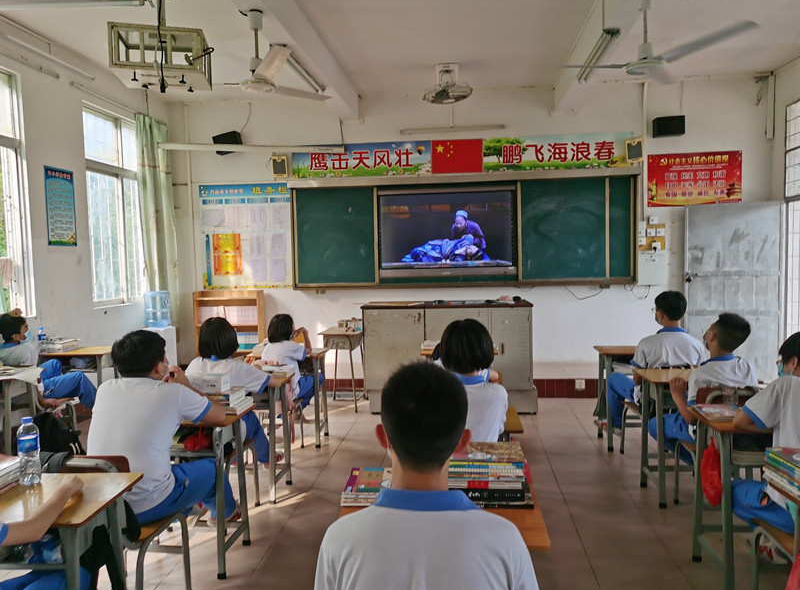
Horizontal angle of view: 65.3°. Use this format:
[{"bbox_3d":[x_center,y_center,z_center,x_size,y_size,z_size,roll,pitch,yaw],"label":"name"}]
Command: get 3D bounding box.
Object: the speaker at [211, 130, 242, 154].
[{"bbox_3d":[-2.042,-1.798,7.405,0.295,0.195,0.190,-14,3,2],"label":"speaker"}]

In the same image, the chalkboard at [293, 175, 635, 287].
[{"bbox_3d":[0.708,-0.737,7.345,4.020,1.270,0.100,-1,4,6],"label":"chalkboard"}]

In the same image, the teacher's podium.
[{"bbox_3d":[0.489,0.590,6.154,1.620,1.030,0.650,-1,4,6],"label":"teacher's podium"}]

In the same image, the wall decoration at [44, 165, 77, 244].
[{"bbox_3d":[-3.005,-0.772,5.534,0.015,0.680,0.388,-1,4,6],"label":"wall decoration"}]

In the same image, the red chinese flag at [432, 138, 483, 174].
[{"bbox_3d":[0.681,-1.623,7.330,0.600,0.385,0.020,-1,4,6],"label":"red chinese flag"}]

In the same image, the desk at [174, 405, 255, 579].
[{"bbox_3d":[-1.072,0.959,3.094,0.600,0.745,0.410,-1,4,6],"label":"desk"}]

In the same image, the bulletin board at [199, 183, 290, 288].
[{"bbox_3d":[-1.887,-0.723,7.682,1.160,1.290,0.020,-1,4,6],"label":"bulletin board"}]

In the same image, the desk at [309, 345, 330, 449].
[{"bbox_3d":[-0.907,0.830,5.094,0.600,0.745,0.410,-1,4,6],"label":"desk"}]

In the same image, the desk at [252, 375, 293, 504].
[{"bbox_3d":[-1.004,0.908,4.038,0.600,0.750,0.420,-1,4,6],"label":"desk"}]

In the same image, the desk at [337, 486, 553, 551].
[{"bbox_3d":[0.129,1.011,1.867,0.585,0.750,0.400,-1,4,6],"label":"desk"}]

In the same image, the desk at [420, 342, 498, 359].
[{"bbox_3d":[0.489,0.811,5.038,0.600,0.750,0.420,-1,4,6],"label":"desk"}]

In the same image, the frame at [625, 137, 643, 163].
[{"bbox_3d":[2.635,-1.618,7.047,0.175,0.250,0.070,-7,3,6],"label":"frame"}]

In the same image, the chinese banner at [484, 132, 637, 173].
[{"bbox_3d":[1.819,-1.644,7.208,1.710,0.390,0.020,-1,4,6],"label":"chinese banner"}]

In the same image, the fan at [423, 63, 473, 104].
[{"bbox_3d":[0.506,-2.218,6.536,0.500,0.370,0.500,-1,4,6],"label":"fan"}]

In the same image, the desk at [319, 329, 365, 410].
[{"bbox_3d":[-0.556,0.748,6.348,0.430,0.765,0.610,-1,4,6],"label":"desk"}]

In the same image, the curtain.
[{"bbox_3d":[-2.756,-0.840,7.099,0.150,2.270,0.670,-1,4,6],"label":"curtain"}]

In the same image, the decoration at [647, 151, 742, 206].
[{"bbox_3d":[3.394,-1.336,7.172,1.035,0.590,0.020,-1,4,6],"label":"decoration"}]

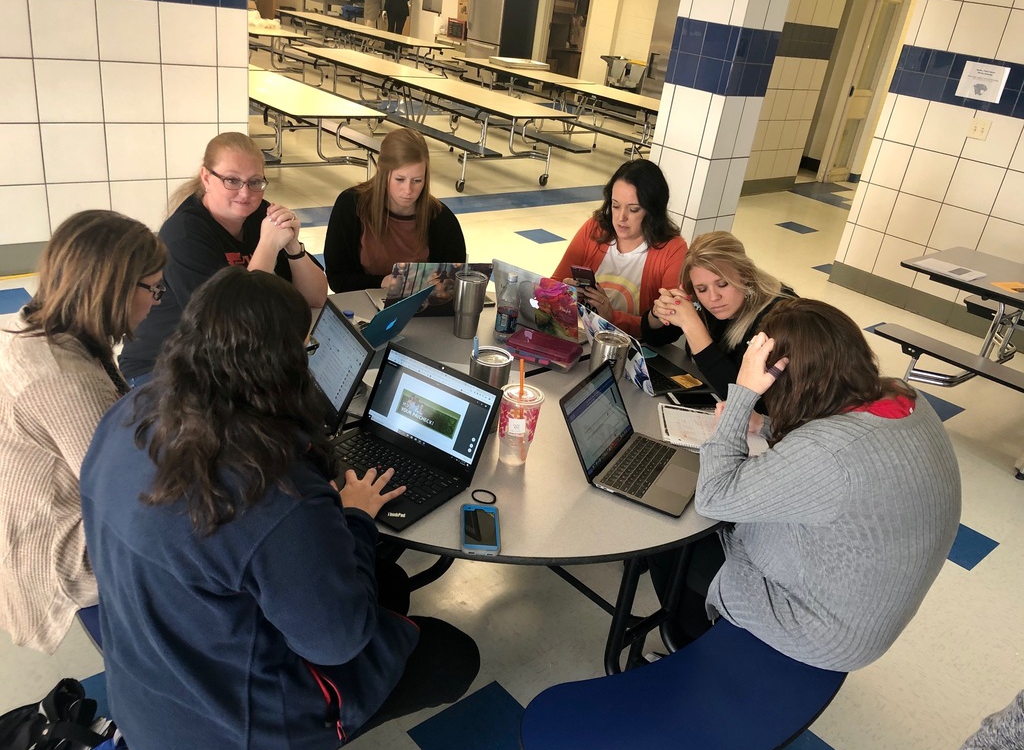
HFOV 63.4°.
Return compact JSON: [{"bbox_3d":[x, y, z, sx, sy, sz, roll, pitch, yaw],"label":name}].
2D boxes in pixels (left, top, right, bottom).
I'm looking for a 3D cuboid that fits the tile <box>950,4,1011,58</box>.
[{"bbox_3d":[3.005,-2.211,5.317,0.012,0.305,0.305,-15,34,-40],"label":"tile"}]

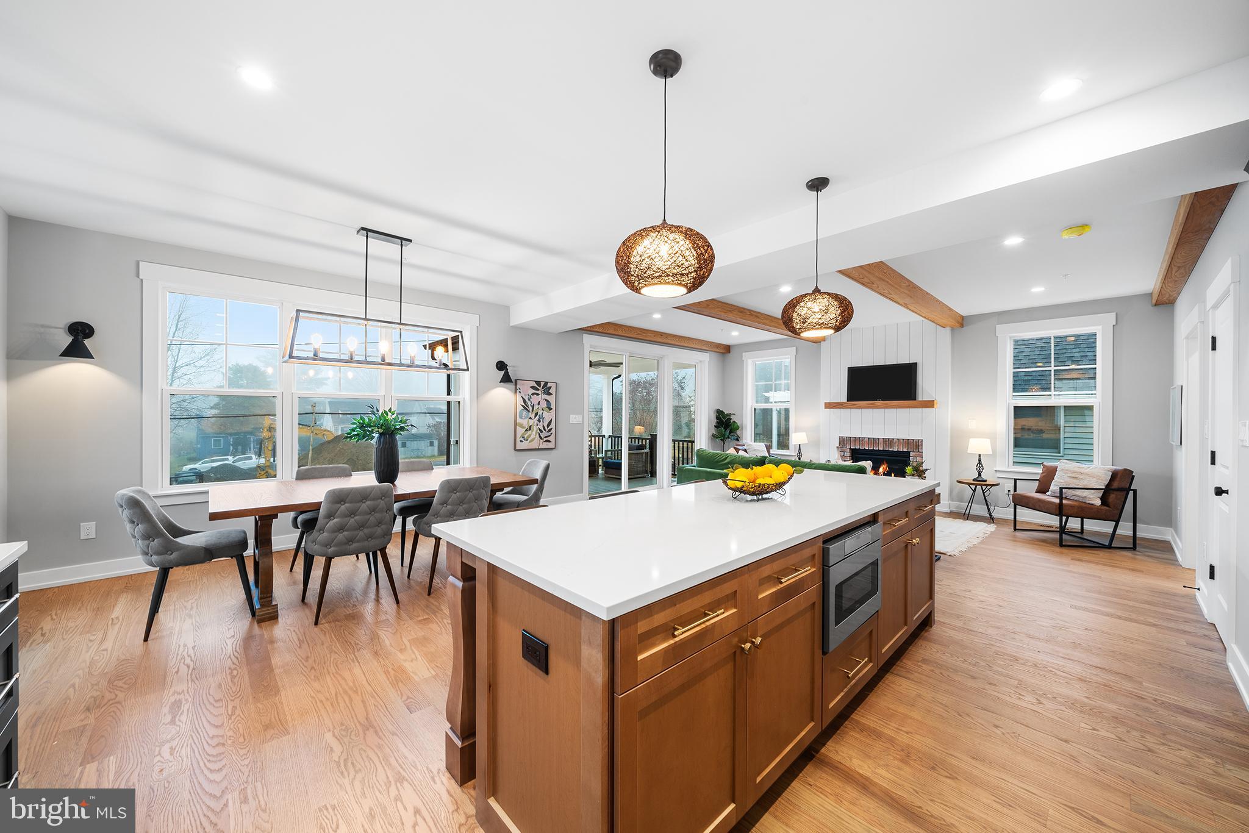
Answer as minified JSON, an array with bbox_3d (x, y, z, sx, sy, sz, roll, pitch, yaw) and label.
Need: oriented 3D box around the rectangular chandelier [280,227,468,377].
[{"bbox_3d":[-1.940,-0.927,3.620,1.230,1.050,0.340,0,0,-43],"label":"rectangular chandelier"}]

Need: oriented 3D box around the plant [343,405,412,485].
[{"bbox_3d":[-1.981,0.227,3.714,0.530,0.640,0.480,0,0,-43],"label":"plant"}]

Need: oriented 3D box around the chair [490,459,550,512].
[{"bbox_3d":[-1.058,0.871,4.380,0.600,0.845,0.500,0,0,-43],"label":"chair"}]

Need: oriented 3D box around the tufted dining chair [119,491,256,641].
[{"bbox_3d":[-2.842,0.891,2.929,0.640,0.840,0.540,0,0,-43],"label":"tufted dining chair"}]

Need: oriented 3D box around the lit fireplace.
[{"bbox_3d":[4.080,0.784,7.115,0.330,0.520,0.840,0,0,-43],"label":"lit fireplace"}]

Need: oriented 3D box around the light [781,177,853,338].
[{"bbox_3d":[1.154,-0.941,2.693,0.395,0.940,0.395,0,0,-43],"label":"light"}]

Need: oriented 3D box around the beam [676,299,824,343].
[{"bbox_3d":[1.894,-1.341,6.325,3.997,0.165,0.215,0,0,-43],"label":"beam"}]

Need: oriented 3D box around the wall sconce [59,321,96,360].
[{"bbox_3d":[-4.170,-0.590,3.446,0.175,0.295,0.260,0,0,-43],"label":"wall sconce"}]

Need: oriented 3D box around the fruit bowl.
[{"bbox_3d":[0.685,0.322,2.252,0.500,0.165,0.230,0,0,-43],"label":"fruit bowl"}]

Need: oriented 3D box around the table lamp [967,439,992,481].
[{"bbox_3d":[4.606,0.561,5.846,0.255,0.546,0.255,0,0,-43],"label":"table lamp"}]

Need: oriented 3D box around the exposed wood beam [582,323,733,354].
[{"bbox_3d":[0.576,-1.355,7.800,3.950,0.155,0.150,0,0,-43],"label":"exposed wood beam"}]

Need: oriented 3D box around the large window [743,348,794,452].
[{"bbox_3d":[2.686,-0.267,8.427,0.110,1.940,1.070,0,0,-43],"label":"large window"}]

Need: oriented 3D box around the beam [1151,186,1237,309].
[{"bbox_3d":[4.425,-1.302,3.575,3.997,0.165,0.160,0,0,-43],"label":"beam"}]

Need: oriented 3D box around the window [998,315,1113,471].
[{"bbox_3d":[5.279,-0.240,5.574,0.120,1.920,1.050,0,0,-43],"label":"window"}]

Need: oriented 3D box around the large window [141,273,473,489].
[{"bbox_3d":[-2.954,-0.296,4.758,2.860,1.900,0.120,0,0,-43],"label":"large window"}]

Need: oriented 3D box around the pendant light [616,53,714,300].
[{"bbox_3d":[0.165,-0.967,1.810,0.395,0.930,0.395,0,0,0],"label":"pendant light"}]

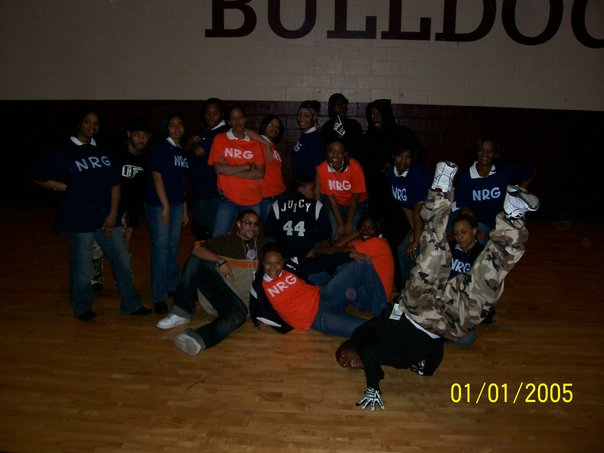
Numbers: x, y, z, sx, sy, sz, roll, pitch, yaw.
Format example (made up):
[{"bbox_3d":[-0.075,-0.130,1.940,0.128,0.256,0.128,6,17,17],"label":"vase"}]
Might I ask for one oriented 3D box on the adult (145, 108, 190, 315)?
[{"bbox_3d":[-1.092,-0.110,4.815,0.430,1.630,0.320,-8,16,-37],"label":"adult"}]

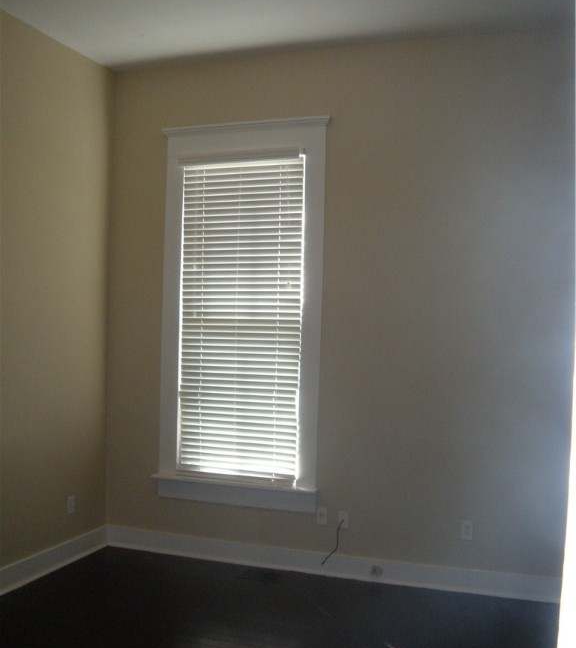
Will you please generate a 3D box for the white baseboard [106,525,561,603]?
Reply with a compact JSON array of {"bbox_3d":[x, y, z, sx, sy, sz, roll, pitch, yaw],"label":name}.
[{"bbox_3d":[0.175,1.516,4.958,3.050,0.147,0.025,1,0,20],"label":"white baseboard"}]

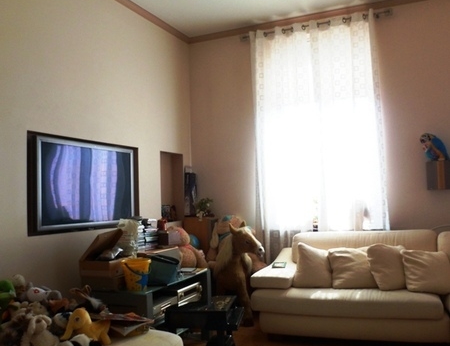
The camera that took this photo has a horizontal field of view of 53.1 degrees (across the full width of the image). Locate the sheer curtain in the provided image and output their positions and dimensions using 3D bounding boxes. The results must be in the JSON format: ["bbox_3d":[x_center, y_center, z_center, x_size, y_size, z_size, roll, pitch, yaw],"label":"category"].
[{"bbox_3d":[0.980,-0.137,4.814,1.400,3.020,0.140,-3,-3,24],"label":"sheer curtain"}]

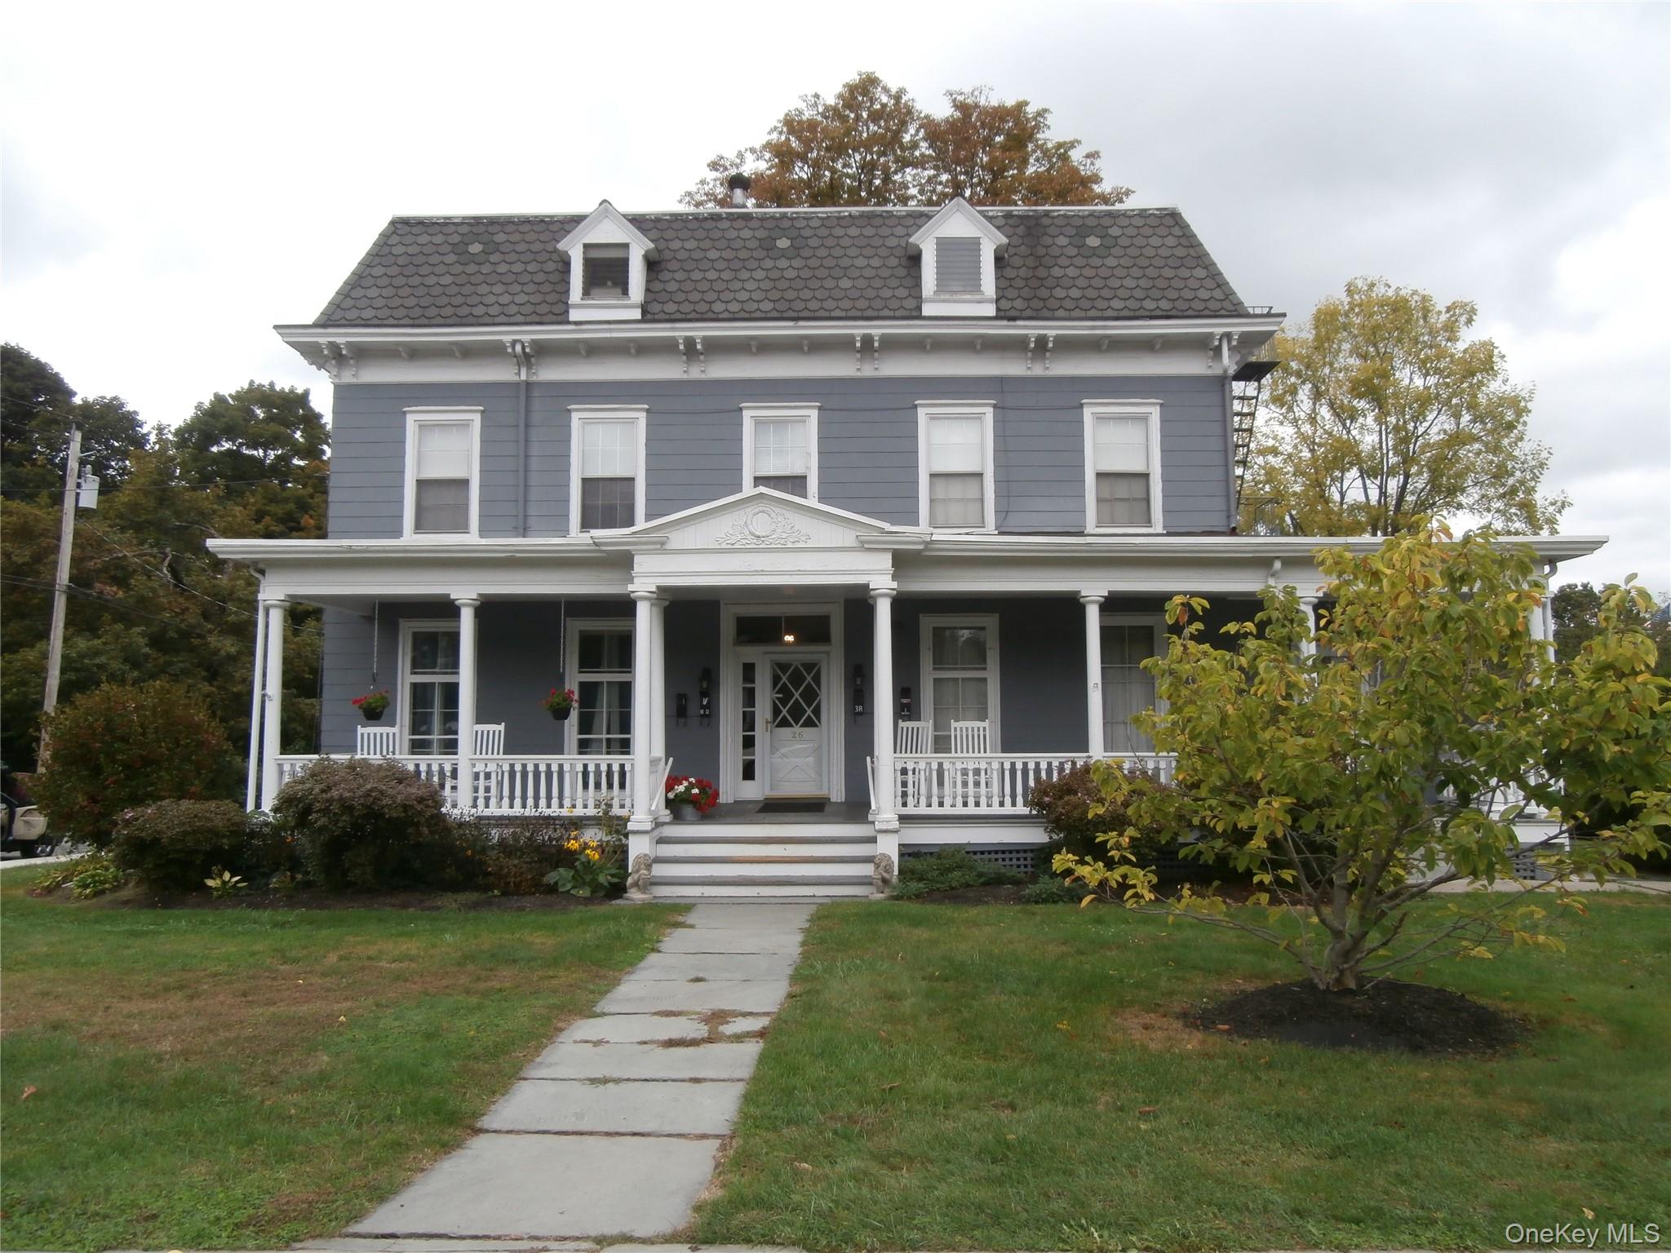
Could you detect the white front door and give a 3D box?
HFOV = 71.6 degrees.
[{"bbox_3d":[-0.572,1.432,16.760,0.910,2.060,0.080,0,-5,1],"label":"white front door"}]

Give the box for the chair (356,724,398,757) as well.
[{"bbox_3d":[-5.824,1.801,14.692,0.580,1.090,0.820,0,-5,-4],"label":"chair"}]

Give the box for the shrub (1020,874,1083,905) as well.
[{"bbox_3d":[2.237,2.649,11.936,0.680,0.320,0.600,0,-5,1],"label":"shrub"}]

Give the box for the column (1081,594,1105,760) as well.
[{"bbox_3d":[3.146,0.926,13.944,0.290,2.700,0.290,0,-5,1],"label":"column"}]

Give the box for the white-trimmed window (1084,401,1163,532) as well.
[{"bbox_3d":[4.085,-2.270,16.443,1.124,1.873,0.150,0,-5,1],"label":"white-trimmed window"}]

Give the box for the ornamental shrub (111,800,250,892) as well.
[{"bbox_3d":[-7.399,2.501,13.078,1.595,1.087,1.334,0,-5,1],"label":"ornamental shrub"}]

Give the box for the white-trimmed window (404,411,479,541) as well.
[{"bbox_3d":[-5.660,-2.212,16.672,1.127,1.871,0.150,0,-5,1],"label":"white-trimmed window"}]

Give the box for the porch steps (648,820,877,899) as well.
[{"bbox_3d":[-0.766,2.500,12.512,2.442,0.734,0.880,0,-5,1],"label":"porch steps"}]

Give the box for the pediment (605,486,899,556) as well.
[{"bbox_3d":[-0.800,-1.123,12.716,3.448,0.711,0.600,0,-5,1],"label":"pediment"}]

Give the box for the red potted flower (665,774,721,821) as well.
[{"bbox_3d":[-1.655,1.980,13.382,0.641,0.533,0.580,0,-5,1],"label":"red potted flower"}]

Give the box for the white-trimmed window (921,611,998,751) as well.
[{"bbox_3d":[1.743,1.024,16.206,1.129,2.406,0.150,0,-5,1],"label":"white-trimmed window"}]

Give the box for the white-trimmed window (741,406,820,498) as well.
[{"bbox_3d":[-0.797,-2.283,16.850,1.158,1.936,0.158,0,-5,1],"label":"white-trimmed window"}]

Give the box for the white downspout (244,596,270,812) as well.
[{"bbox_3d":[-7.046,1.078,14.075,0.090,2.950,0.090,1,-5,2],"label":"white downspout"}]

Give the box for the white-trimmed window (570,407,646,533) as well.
[{"bbox_3d":[-3.318,-2.262,16.900,1.175,1.922,0.158,0,-5,1],"label":"white-trimmed window"}]

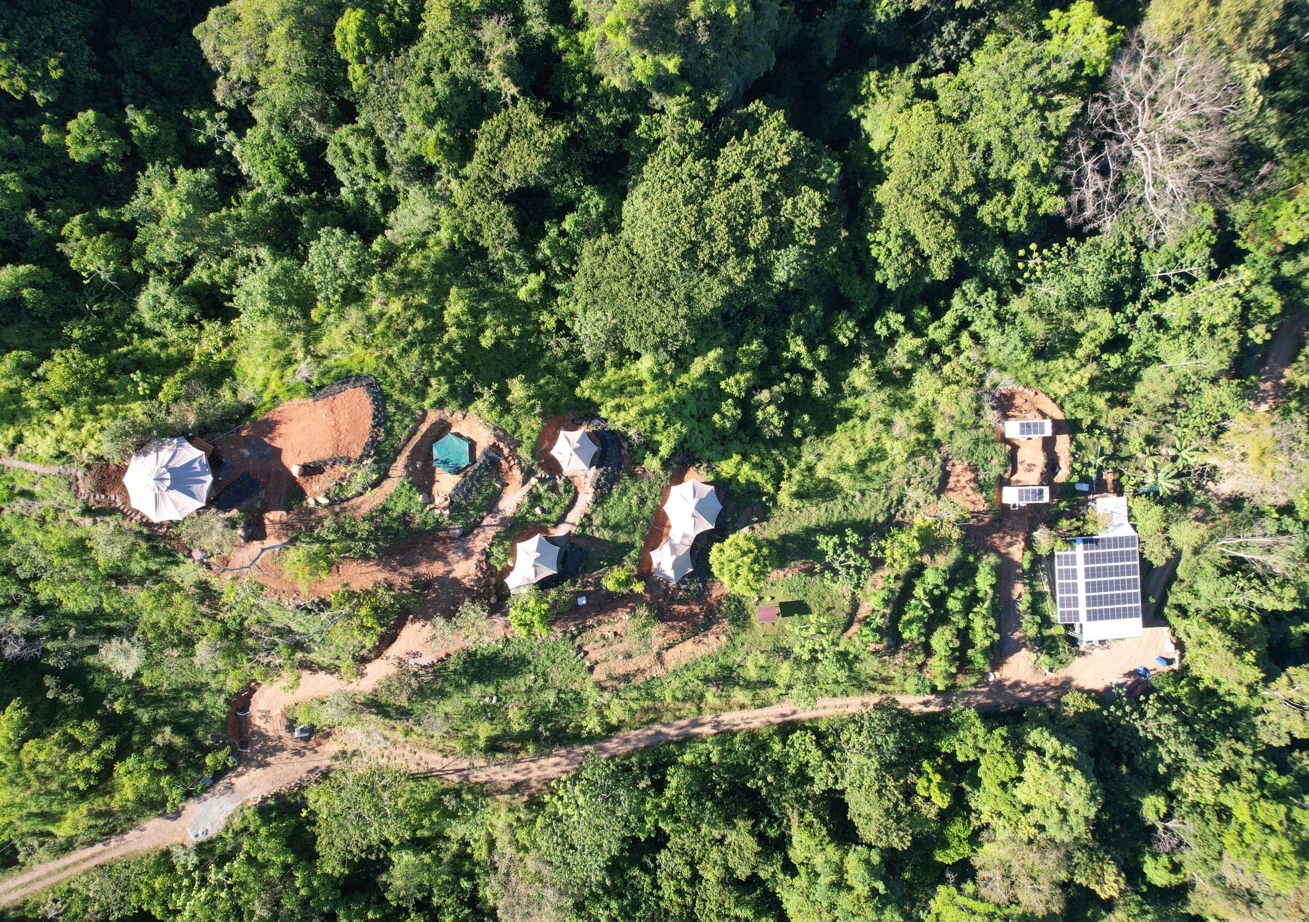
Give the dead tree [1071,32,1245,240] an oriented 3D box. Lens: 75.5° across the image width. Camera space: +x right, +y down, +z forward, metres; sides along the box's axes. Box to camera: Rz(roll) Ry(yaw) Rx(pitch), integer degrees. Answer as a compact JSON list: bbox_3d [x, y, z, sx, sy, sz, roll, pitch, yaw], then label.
[{"bbox_3d":[84.500,-54.600,145.000,25.500,20.000,29.500,0,89,0],"label":"dead tree"}]

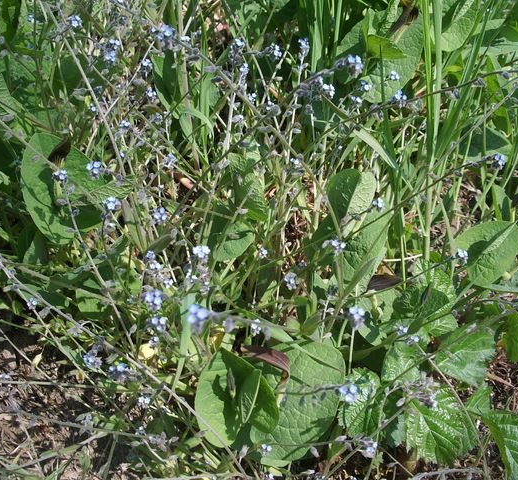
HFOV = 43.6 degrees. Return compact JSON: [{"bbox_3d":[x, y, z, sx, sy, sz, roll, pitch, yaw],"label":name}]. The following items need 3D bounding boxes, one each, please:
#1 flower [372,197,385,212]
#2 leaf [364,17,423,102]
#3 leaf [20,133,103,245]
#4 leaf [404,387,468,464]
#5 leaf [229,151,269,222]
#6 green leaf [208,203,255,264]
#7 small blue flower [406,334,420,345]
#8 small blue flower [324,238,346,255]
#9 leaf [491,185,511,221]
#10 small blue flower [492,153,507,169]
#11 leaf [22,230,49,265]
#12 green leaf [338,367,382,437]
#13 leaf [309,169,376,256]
[{"bbox_3d":[0.103,-0.031,0.560,0.012,0.009,0.016,13,67,6],"label":"flower"},{"bbox_3d":[0.158,-0.212,0.760,0.066,0.020,0.109,23,73,7],"label":"leaf"},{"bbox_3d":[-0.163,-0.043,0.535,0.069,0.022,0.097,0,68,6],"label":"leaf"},{"bbox_3d":[0.134,0.141,0.490,0.050,0.012,0.057,-13,51,-11],"label":"leaf"},{"bbox_3d":[-0.008,-0.046,0.555,0.034,0.016,0.065,0,66,-6],"label":"leaf"},{"bbox_3d":[-0.027,-0.006,0.630,0.042,0.014,0.068,23,61,10],"label":"green leaf"},{"bbox_3d":[0.113,0.073,0.475,0.010,0.008,0.009,0,43,0],"label":"small blue flower"},{"bbox_3d":[0.057,0.005,0.490,0.015,0.011,0.012,0,43,0],"label":"small blue flower"},{"bbox_3d":[0.210,-0.033,0.560,0.018,0.010,0.034,0,67,13],"label":"leaf"},{"bbox_3d":[0.204,-0.068,0.550,0.012,0.011,0.011,0,43,0],"label":"small blue flower"},{"bbox_3d":[-0.225,0.007,0.650,0.024,0.007,0.041,2,66,1],"label":"leaf"},{"bbox_3d":[0.078,0.126,0.500,0.032,0.010,0.055,10,53,4],"label":"green leaf"},{"bbox_3d":[0.077,-0.025,0.600,0.048,0.017,0.094,26,63,7],"label":"leaf"}]

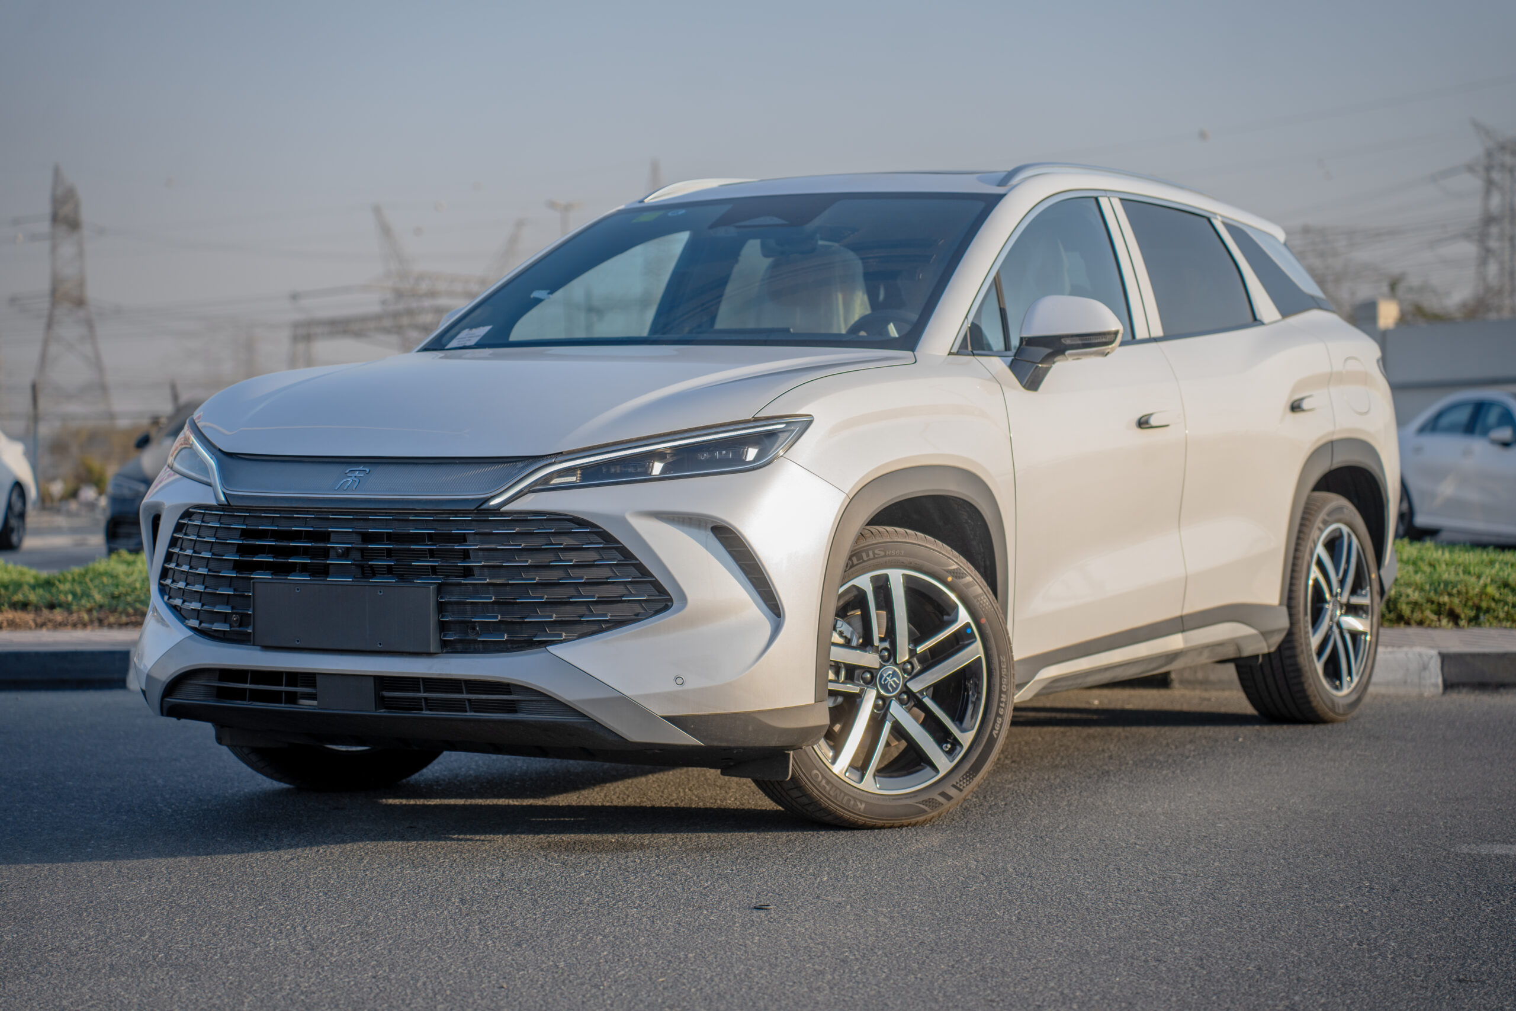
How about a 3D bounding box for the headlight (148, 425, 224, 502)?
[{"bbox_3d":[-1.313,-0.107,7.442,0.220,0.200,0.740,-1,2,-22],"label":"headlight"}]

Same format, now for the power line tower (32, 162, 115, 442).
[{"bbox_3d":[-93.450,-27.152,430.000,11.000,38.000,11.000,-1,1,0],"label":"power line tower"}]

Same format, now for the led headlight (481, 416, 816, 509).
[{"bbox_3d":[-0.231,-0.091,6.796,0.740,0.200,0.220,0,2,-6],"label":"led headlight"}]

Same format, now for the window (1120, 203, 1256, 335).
[{"bbox_3d":[1.253,-0.691,9.279,0.060,0.445,0.756,-30,-14,29],"label":"window"}]

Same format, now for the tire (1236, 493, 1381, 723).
[{"bbox_3d":[1.722,0.323,9.870,0.240,0.710,0.715,0,2,32],"label":"tire"}]

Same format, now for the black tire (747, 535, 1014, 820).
[{"bbox_3d":[0.267,0.409,7.501,0.715,0.710,0.240,-2,2,-34],"label":"black tire"}]

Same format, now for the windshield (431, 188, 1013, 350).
[{"bbox_3d":[-0.089,-0.613,8.252,1.470,0.150,0.940,1,32,31],"label":"windshield"}]

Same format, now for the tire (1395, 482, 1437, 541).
[{"bbox_3d":[5.974,0.049,29.200,0.220,0.660,0.660,-2,2,-21],"label":"tire"}]

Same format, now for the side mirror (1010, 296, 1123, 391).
[{"bbox_3d":[0.755,-0.397,7.759,0.250,0.235,0.200,1,2,31],"label":"side mirror"}]

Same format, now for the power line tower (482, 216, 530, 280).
[{"bbox_3d":[-32.027,-22.410,400.000,6.500,28.000,6.500,-1,1,0],"label":"power line tower"}]

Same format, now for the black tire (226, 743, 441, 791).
[{"bbox_3d":[-1.104,0.407,8.343,0.715,0.710,0.240,-2,2,-34],"label":"black tire"}]

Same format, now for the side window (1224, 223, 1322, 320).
[{"bbox_3d":[1.616,-0.721,9.761,0.080,0.310,0.660,-17,-7,25],"label":"side window"}]

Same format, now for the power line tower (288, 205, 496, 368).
[{"bbox_3d":[-49.749,-26.830,430.000,28.500,28.000,8.000,0,2,-7],"label":"power line tower"}]

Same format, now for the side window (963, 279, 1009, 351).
[{"bbox_3d":[0.561,-0.487,8.005,0.040,0.233,0.396,-30,-14,29],"label":"side window"}]

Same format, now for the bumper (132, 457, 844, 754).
[{"bbox_3d":[-0.755,0.212,7.155,1.900,0.660,0.600,1,2,31],"label":"bumper"}]

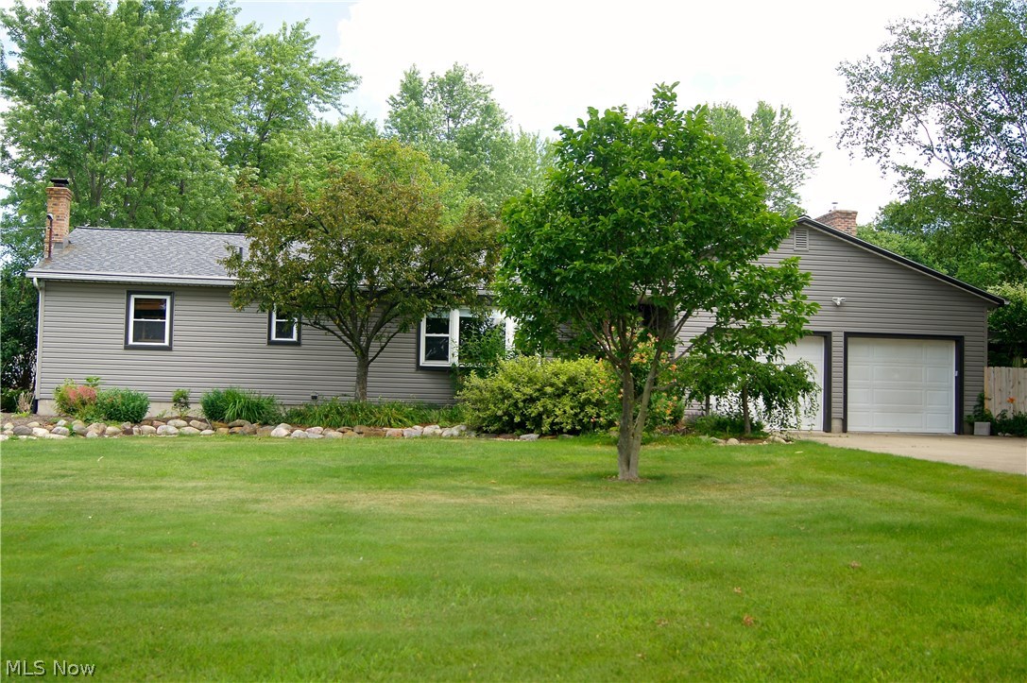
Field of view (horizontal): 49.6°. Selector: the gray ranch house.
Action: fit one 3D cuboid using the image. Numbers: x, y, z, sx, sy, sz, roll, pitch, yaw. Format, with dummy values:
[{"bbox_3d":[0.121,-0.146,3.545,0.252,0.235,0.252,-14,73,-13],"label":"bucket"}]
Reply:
[{"bbox_3d":[-0.136,-0.692,28.500,21.800,5.500,8.900,2,-3,-6],"label":"gray ranch house"}]

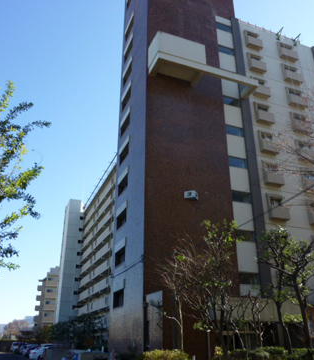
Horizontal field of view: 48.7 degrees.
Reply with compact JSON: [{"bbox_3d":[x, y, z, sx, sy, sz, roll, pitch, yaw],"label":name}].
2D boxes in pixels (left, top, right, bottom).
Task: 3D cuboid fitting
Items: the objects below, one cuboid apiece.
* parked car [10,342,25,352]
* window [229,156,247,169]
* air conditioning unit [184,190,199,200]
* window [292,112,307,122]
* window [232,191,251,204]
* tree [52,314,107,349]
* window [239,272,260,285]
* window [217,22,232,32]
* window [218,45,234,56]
[{"bbox_3d":[-20.624,26.363,54.587,4.400,1.600,1.700,15,-28,-31],"label":"parked car"},{"bbox_3d":[6.248,-1.341,26.664,1.600,0.850,0.150,9,-26,-20],"label":"window"},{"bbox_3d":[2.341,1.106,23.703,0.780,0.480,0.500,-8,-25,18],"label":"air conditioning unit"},{"bbox_3d":[13.037,-5.520,31.492,1.470,0.950,0.150,9,-26,-20],"label":"window"},{"bbox_3d":[6.252,1.291,25.501,1.640,0.840,0.150,9,-26,-20],"label":"window"},{"bbox_3d":[-9.030,17.811,40.327,5.000,4.050,6.000,9,-26,-20],"label":"tree"},{"bbox_3d":[6.201,6.595,23.132,1.600,0.730,0.150,9,-26,-20],"label":"window"},{"bbox_3d":[6.319,-14.185,32.379,1.540,0.660,0.150,9,-26,-20],"label":"window"},{"bbox_3d":[6.293,-11.664,31.252,1.580,0.760,0.150,9,-26,-20],"label":"window"}]

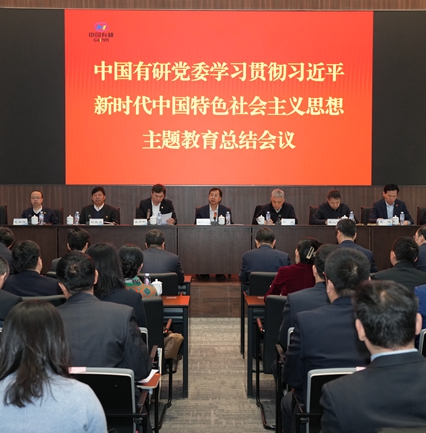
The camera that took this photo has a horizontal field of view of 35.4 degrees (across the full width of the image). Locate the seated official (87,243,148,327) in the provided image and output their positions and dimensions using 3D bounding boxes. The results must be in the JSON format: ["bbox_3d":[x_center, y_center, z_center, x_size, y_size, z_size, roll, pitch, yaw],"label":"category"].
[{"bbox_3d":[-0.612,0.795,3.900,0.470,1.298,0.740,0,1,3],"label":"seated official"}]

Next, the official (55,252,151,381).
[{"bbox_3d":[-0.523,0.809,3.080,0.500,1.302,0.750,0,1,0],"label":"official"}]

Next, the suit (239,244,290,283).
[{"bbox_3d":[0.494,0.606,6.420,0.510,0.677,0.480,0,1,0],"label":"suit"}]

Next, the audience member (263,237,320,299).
[{"bbox_3d":[0.652,0.631,5.218,0.530,0.950,0.580,0,1,-10],"label":"audience member"}]

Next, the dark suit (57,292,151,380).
[{"bbox_3d":[-0.584,0.672,3.238,0.570,0.620,0.420,0,1,0],"label":"dark suit"}]

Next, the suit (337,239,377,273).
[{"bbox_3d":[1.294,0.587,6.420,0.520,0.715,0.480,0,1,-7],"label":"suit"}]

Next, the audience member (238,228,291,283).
[{"bbox_3d":[0.494,0.746,6.470,0.510,1.295,0.750,0,1,0],"label":"audience member"}]

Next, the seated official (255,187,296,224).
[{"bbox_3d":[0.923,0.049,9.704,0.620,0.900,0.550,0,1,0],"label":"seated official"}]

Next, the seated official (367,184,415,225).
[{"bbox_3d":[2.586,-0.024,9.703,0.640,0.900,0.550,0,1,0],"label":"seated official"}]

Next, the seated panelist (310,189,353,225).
[{"bbox_3d":[1.774,0.237,9.650,0.600,1.289,0.750,0,1,3],"label":"seated panelist"}]

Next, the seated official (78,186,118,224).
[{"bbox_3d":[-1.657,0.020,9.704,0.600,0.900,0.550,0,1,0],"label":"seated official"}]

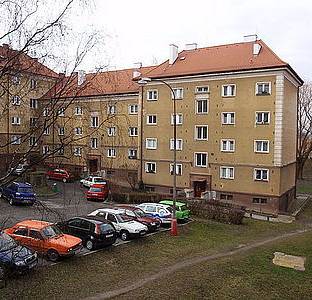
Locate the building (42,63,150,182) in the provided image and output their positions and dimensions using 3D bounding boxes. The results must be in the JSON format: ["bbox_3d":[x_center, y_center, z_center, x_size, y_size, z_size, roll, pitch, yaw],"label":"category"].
[{"bbox_3d":[-6.847,-4.440,51.837,20.000,16.400,12.500,2,2,30],"label":"building"}]

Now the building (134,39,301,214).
[{"bbox_3d":[7.570,-3.552,38.813,17.200,18.200,11.000,2,3,31],"label":"building"}]

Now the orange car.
[{"bbox_3d":[-6.070,4.672,17.320,4.160,1.400,1.600,5,2,20],"label":"orange car"}]

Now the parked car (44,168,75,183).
[{"bbox_3d":[-12.168,3.270,41.002,4.000,1.450,1.680,5,2,22],"label":"parked car"}]

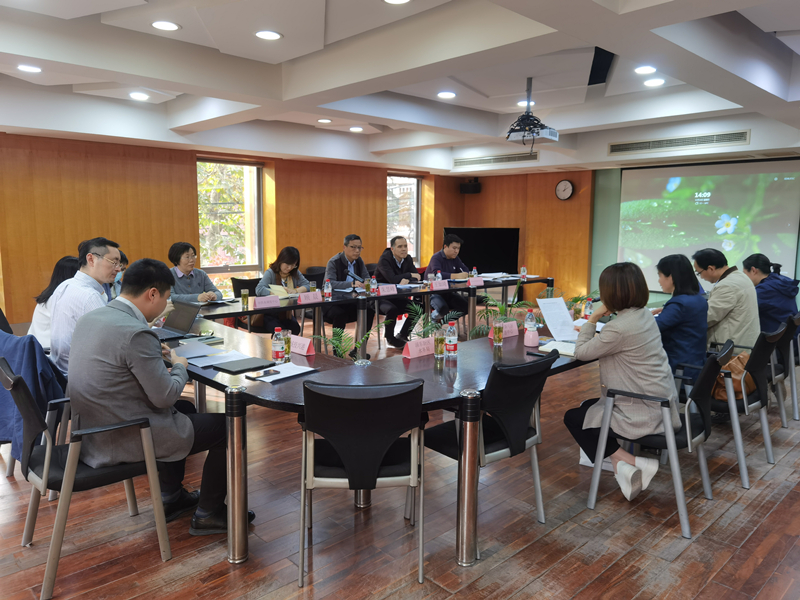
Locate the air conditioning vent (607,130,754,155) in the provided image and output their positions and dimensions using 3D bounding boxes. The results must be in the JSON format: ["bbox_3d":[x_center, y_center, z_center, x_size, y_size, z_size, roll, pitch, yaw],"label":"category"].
[{"bbox_3d":[3.438,-1.958,7.257,0.050,0.157,1.731,-7,10,-42],"label":"air conditioning vent"}]

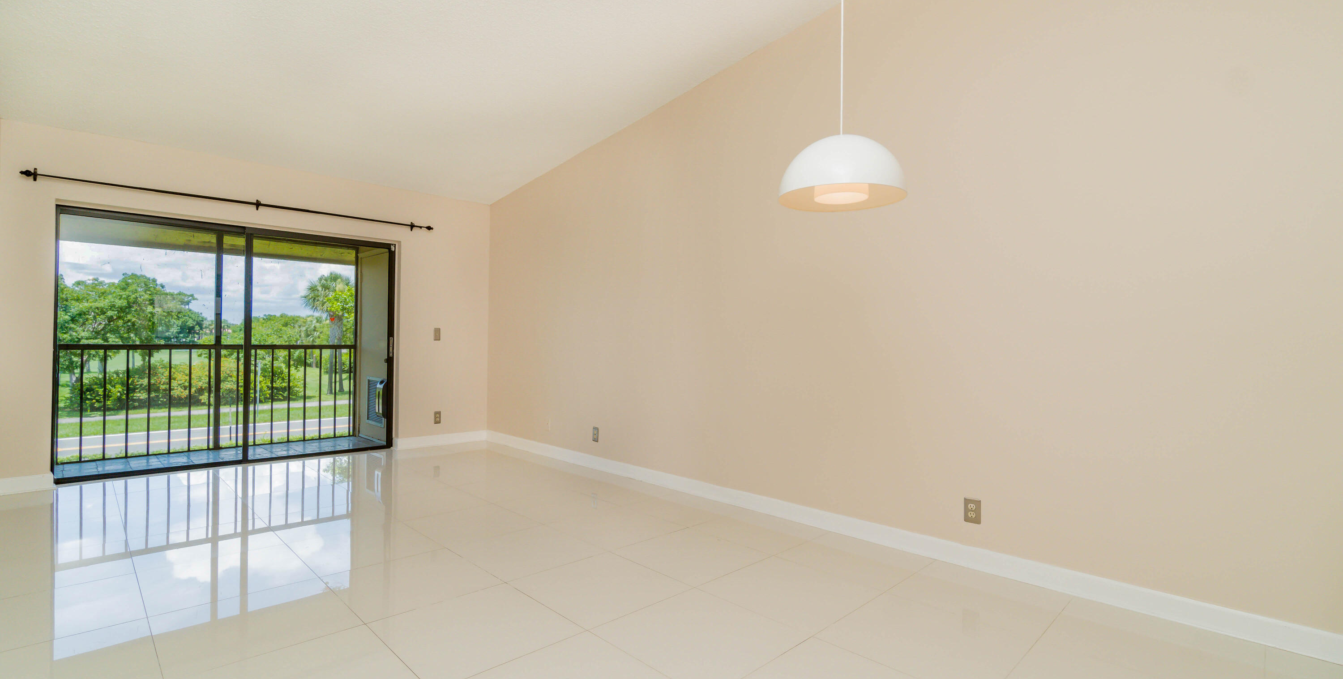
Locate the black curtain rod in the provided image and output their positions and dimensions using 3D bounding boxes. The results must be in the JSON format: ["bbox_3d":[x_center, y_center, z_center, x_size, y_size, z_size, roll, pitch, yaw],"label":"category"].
[{"bbox_3d":[-3.495,-1.144,5.147,2.880,0.090,0.090,1,0,-44],"label":"black curtain rod"}]

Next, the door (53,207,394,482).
[{"bbox_3d":[-3.745,0.056,5.293,2.407,2.073,0.110,1,0,-44],"label":"door"}]

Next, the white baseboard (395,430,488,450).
[{"bbox_3d":[-2.393,1.059,6.296,0.959,0.112,0.020,1,0,-44],"label":"white baseboard"}]

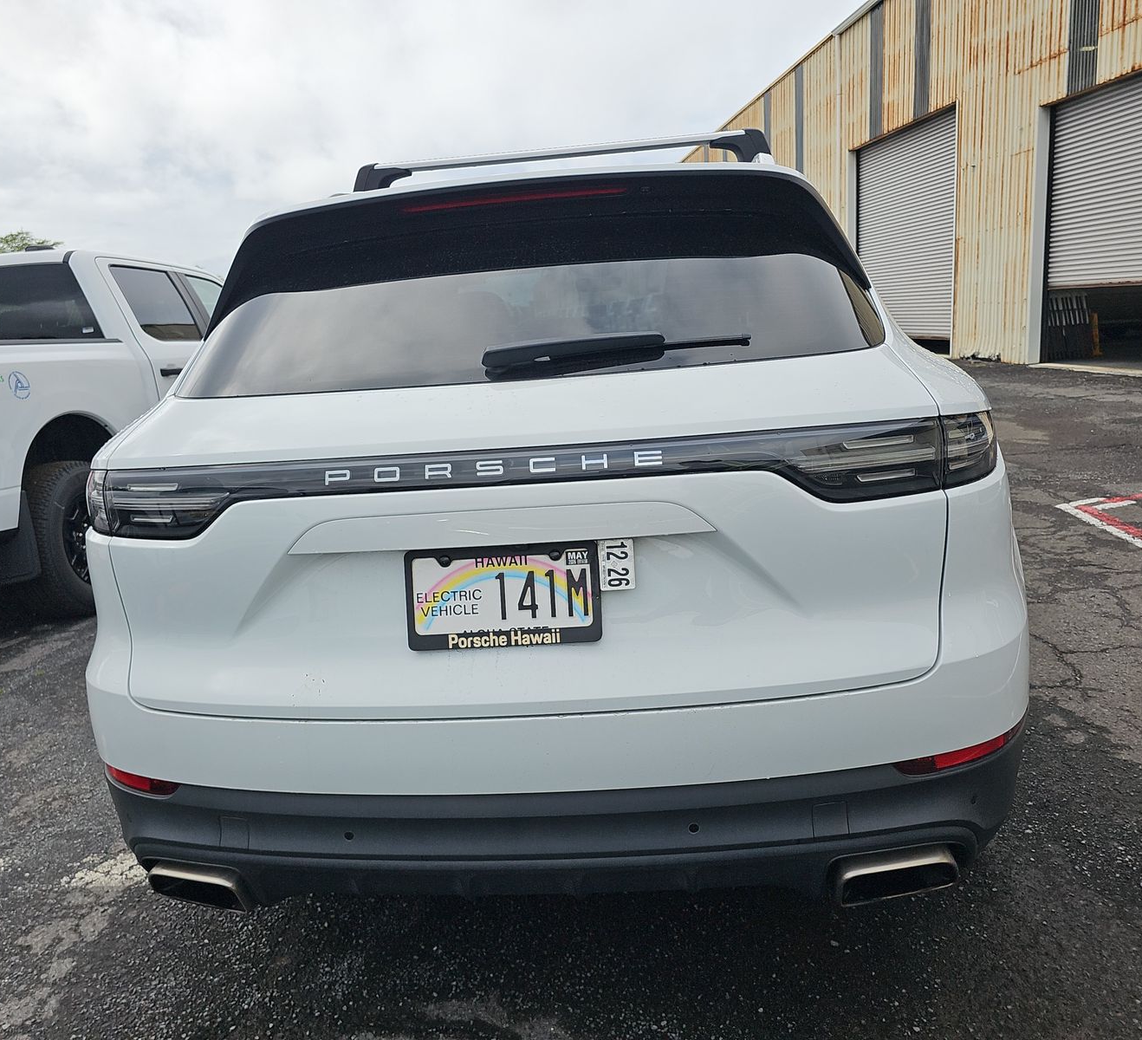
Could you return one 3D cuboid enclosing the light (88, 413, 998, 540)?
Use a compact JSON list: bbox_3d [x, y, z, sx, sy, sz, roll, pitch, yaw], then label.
[{"bbox_3d":[-0.108,-0.072,1.579,1.720,0.145,0.320,-3,13,6],"label":"light"}]

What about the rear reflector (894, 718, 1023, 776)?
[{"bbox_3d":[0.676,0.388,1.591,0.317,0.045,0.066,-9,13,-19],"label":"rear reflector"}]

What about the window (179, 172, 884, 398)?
[{"bbox_3d":[-0.107,-0.411,1.780,1.340,0.497,0.171,-3,-29,6],"label":"window"}]

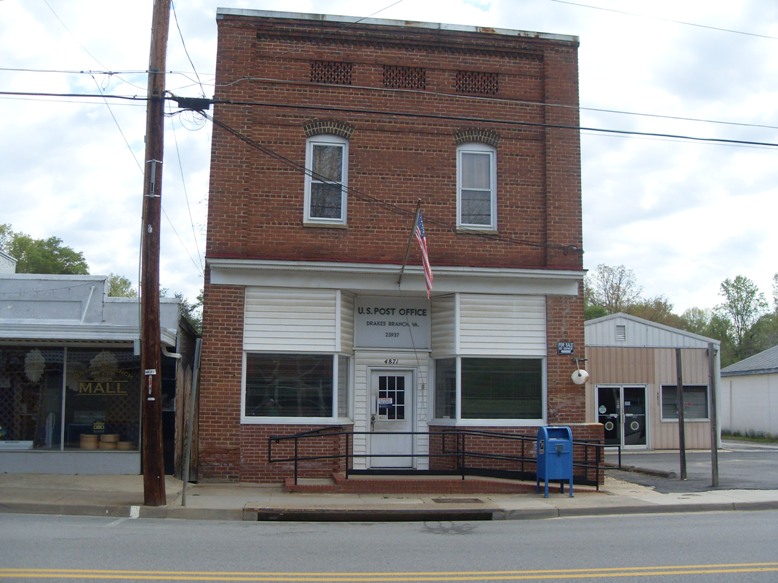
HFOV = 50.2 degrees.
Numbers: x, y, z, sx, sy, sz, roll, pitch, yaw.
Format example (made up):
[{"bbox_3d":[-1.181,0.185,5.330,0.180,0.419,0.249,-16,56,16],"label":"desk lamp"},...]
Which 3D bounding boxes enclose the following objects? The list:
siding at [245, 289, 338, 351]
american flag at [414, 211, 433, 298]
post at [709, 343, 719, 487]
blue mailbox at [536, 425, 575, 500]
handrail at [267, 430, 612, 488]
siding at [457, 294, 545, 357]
[{"bbox_3d":[-1.910,0.560,16.473,1.880,1.260,0.100,2,-8,-8],"label":"siding"},{"bbox_3d":[0.657,-0.701,15.621,0.330,1.643,0.450,2,-8,-8],"label":"american flag"},{"bbox_3d":[6.517,2.475,16.701,0.115,2.860,0.115,2,-8,-8],"label":"post"},{"bbox_3d":[3.041,3.112,15.265,0.507,1.250,0.581,1,-8,-4],"label":"blue mailbox"},{"bbox_3d":[0.989,3.194,15.773,6.503,1.046,1.150,2,-8,-8],"label":"handrail"},{"bbox_3d":[2.331,0.696,17.084,1.883,1.257,0.100,2,-8,-8],"label":"siding"}]

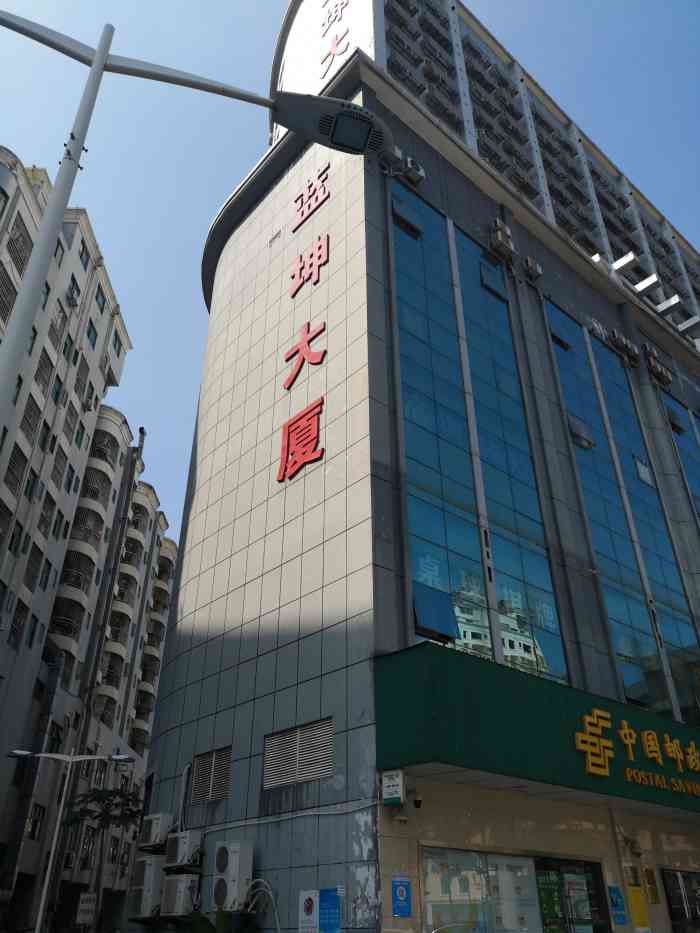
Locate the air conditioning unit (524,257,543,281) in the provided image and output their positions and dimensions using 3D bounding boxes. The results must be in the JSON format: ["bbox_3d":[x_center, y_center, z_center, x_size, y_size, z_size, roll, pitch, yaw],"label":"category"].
[{"bbox_3d":[7.121,-7.657,28.145,0.780,0.560,0.290,25,-40,-34],"label":"air conditioning unit"}]

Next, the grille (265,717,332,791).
[{"bbox_3d":[-1.095,5.943,15.033,0.100,1.100,2.359,25,-40,-34],"label":"grille"}]

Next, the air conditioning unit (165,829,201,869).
[{"bbox_3d":[-3.729,8.654,16.402,0.330,0.690,0.920,25,-40,-34],"label":"air conditioning unit"}]

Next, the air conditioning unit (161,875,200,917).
[{"bbox_3d":[-3.690,9.373,15.884,0.340,0.720,0.940,25,-40,-34],"label":"air conditioning unit"}]

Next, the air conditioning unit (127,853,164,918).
[{"bbox_3d":[-4.780,9.855,17.063,0.330,1.210,0.940,25,-40,-34],"label":"air conditioning unit"}]

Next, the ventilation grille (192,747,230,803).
[{"bbox_3d":[-3.255,7.261,17.120,0.100,1.079,1.692,25,-40,-34],"label":"ventilation grille"}]

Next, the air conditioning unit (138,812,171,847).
[{"bbox_3d":[-4.719,8.811,17.651,0.320,0.620,0.870,25,-40,-34],"label":"air conditioning unit"}]

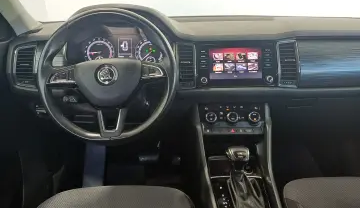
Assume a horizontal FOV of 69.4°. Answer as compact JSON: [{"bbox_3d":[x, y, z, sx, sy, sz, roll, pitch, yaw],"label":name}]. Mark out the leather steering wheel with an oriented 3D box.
[{"bbox_3d":[-0.189,-0.075,0.712,0.370,0.363,0.095,-2,-5,4],"label":"leather steering wheel"}]

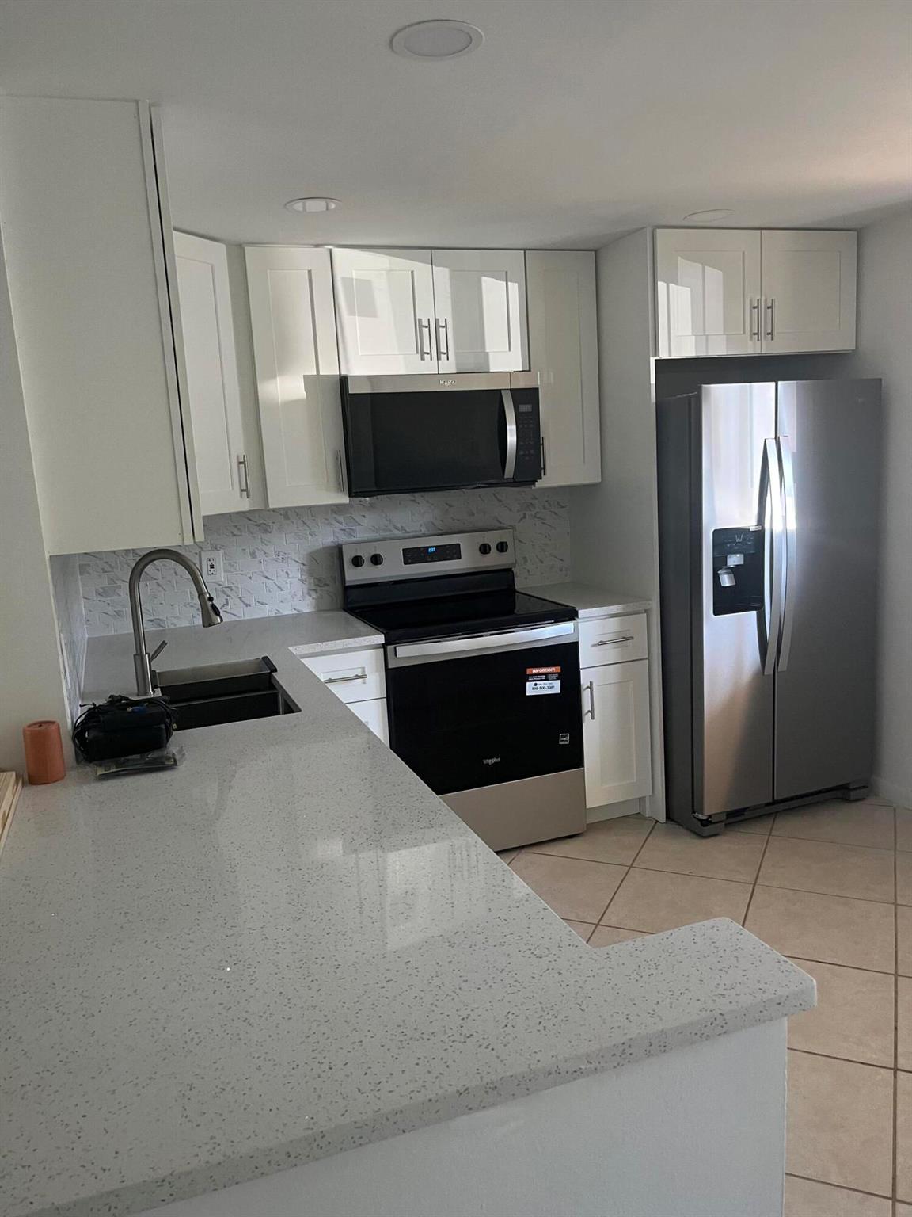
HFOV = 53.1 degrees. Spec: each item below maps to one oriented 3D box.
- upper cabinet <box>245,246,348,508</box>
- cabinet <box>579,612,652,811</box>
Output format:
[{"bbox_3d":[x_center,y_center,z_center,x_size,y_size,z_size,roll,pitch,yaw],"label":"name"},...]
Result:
[{"bbox_3d":[-0.622,-0.854,3.469,0.305,0.910,0.325,-7,11,-19],"label":"upper cabinet"},{"bbox_3d":[0.521,0.391,3.890,0.313,0.850,0.620,-7,10,-19],"label":"cabinet"}]

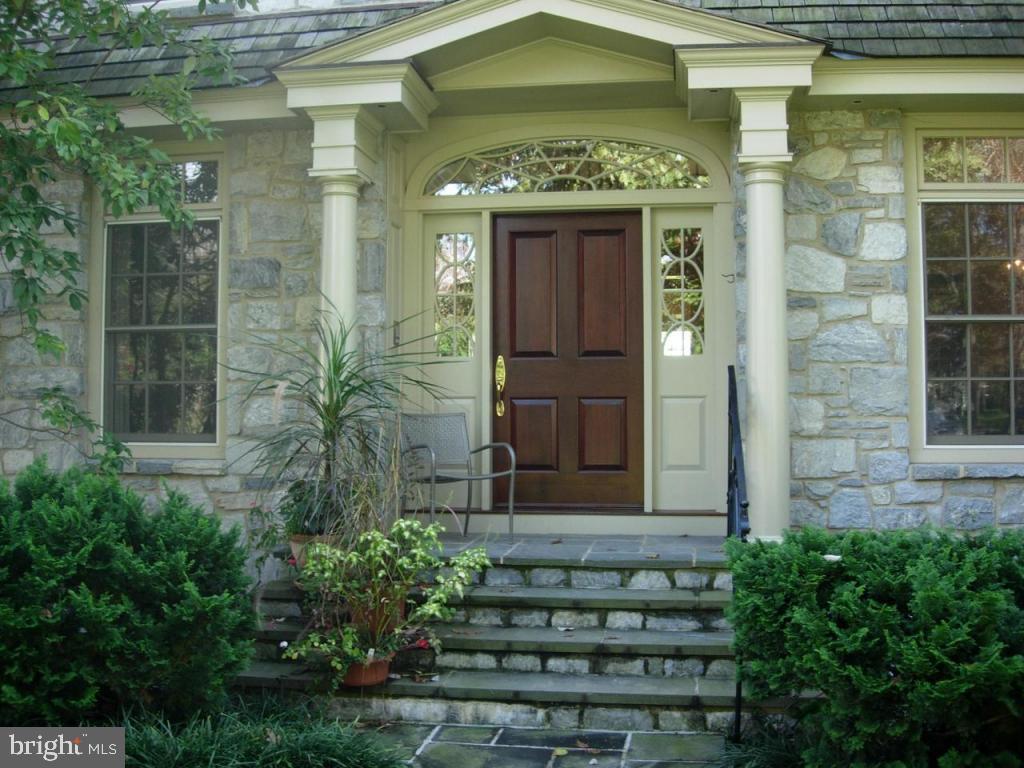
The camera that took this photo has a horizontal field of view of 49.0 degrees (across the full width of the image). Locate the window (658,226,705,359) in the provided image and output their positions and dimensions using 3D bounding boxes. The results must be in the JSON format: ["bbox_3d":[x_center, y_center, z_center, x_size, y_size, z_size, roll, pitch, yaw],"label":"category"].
[{"bbox_3d":[1.197,-0.649,7.896,0.306,0.913,0.060,0,-2,7],"label":"window"}]

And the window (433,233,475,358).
[{"bbox_3d":[-0.406,-0.639,8.104,0.304,0.912,0.060,0,-2,7],"label":"window"}]

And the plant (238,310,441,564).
[{"bbox_3d":[-0.978,0.360,6.369,1.040,1.518,0.950,0,-2,7],"label":"plant"}]

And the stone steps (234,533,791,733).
[{"bbox_3d":[0.130,1.340,6.588,2.950,0.659,2.660,0,-2,7],"label":"stone steps"}]

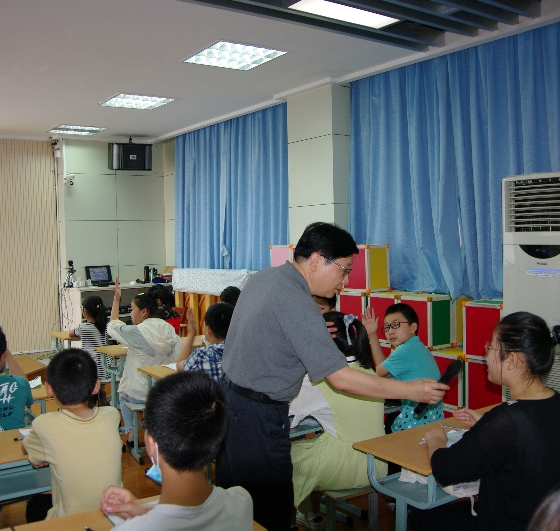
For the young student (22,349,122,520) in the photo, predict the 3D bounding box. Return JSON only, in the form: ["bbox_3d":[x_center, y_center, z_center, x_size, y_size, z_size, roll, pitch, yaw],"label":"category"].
[{"bbox_3d":[-0.769,0.883,2.298,0.450,1.178,0.650,-3,4,-28],"label":"young student"}]

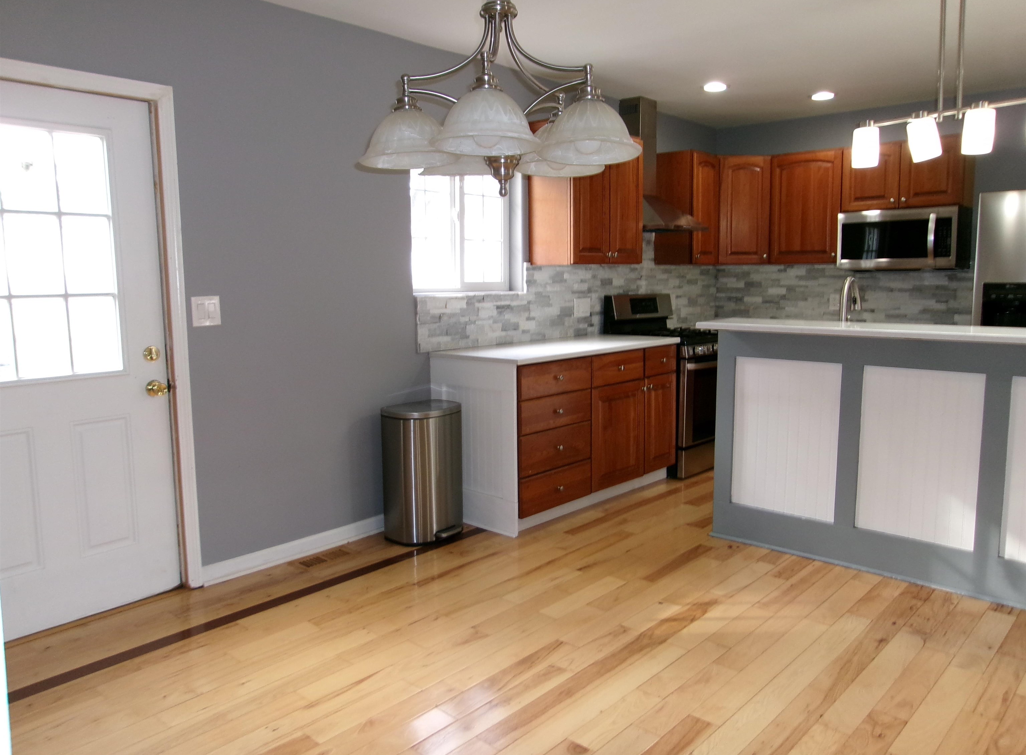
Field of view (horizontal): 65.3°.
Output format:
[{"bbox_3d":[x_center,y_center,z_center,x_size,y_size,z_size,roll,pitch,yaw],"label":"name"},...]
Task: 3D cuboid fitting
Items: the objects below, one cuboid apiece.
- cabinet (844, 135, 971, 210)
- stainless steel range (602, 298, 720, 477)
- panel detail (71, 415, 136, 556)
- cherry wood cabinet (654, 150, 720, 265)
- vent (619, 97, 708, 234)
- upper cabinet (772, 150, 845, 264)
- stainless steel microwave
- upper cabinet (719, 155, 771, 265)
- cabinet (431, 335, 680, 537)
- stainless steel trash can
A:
[{"bbox_3d":[2.736,-1.395,5.580,0.759,0.442,0.329,6,9,41],"label":"cabinet"},{"bbox_3d":[1.125,0.014,5.660,0.680,1.185,0.765,6,9,41],"label":"stainless steel range"},{"bbox_3d":[-1.615,0.428,3.180,0.020,0.541,0.217,6,9,41],"label":"panel detail"},{"bbox_3d":[1.317,-1.255,6.027,0.330,0.816,0.372,6,9,41],"label":"cherry wood cabinet"},{"bbox_3d":[0.998,-1.451,5.514,0.490,0.880,0.620,6,9,41],"label":"vent"},{"bbox_3d":[2.255,-1.259,6.023,0.524,0.816,0.329,6,9,41],"label":"upper cabinet"},{"bbox_3d":[2.728,-0.961,5.596,0.756,0.395,0.399,6,9,41],"label":"stainless steel microwave"},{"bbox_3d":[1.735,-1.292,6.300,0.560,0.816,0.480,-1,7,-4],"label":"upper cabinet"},{"bbox_3d":[0.316,0.260,4.822,0.638,0.914,1.597,6,9,41],"label":"cabinet"},{"bbox_3d":[-0.432,0.482,4.099,0.305,0.662,0.390,6,9,41],"label":"stainless steel trash can"}]

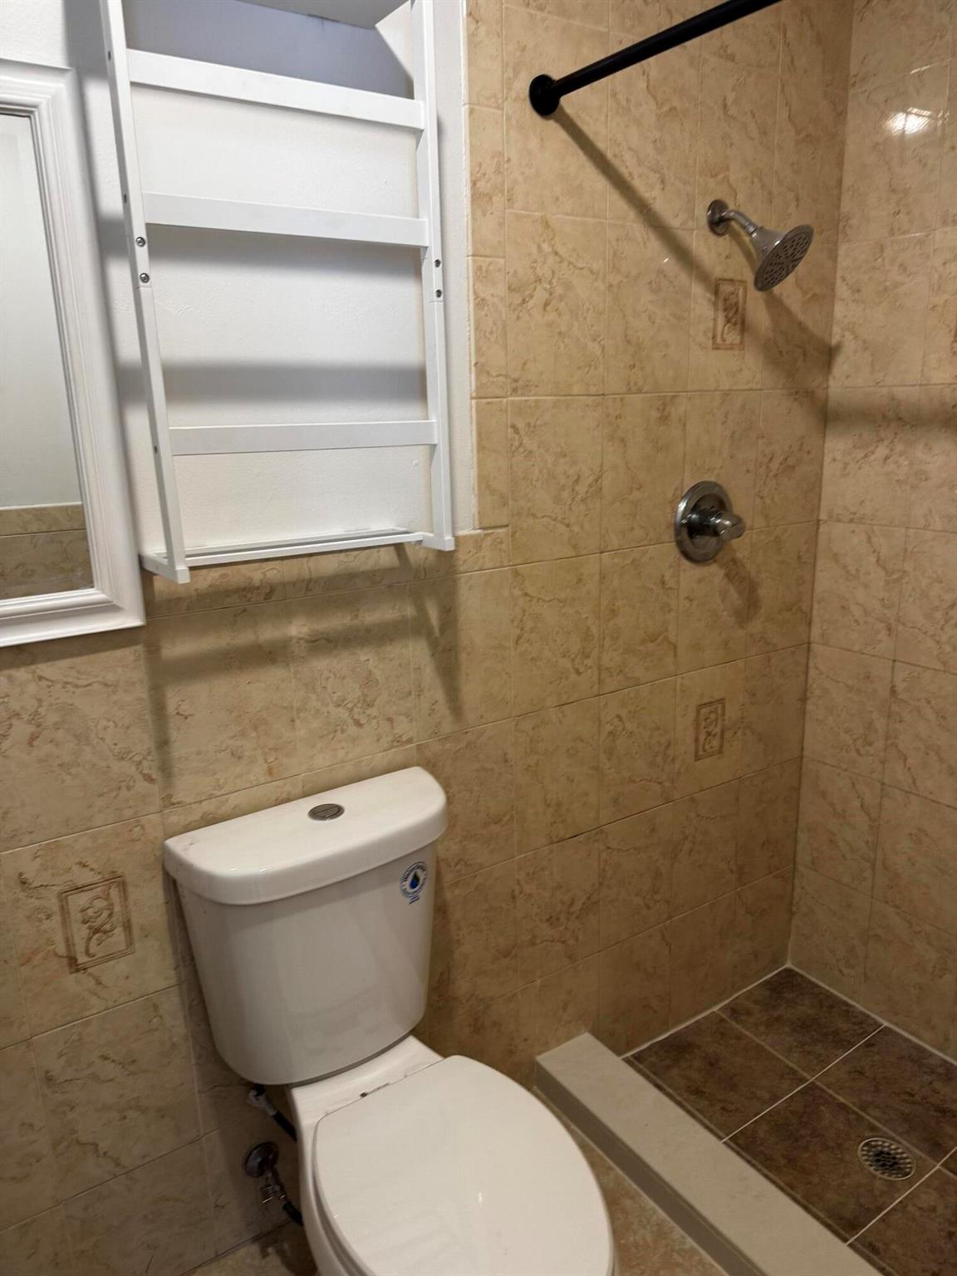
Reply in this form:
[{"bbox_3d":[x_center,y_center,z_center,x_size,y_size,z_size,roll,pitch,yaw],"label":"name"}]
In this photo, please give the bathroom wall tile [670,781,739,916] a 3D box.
[{"bbox_3d":[0.547,0.507,2.142,0.223,0.302,0.010,-11,17,-32],"label":"bathroom wall tile"}]

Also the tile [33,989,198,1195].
[{"bbox_3d":[-0.576,0.729,1.426,0.223,0.305,0.010,-11,17,-32],"label":"tile"}]

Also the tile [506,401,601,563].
[{"bbox_3d":[0.147,-0.301,1.674,0.223,0.302,0.010,-11,17,-32],"label":"tile"}]

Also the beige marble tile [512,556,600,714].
[{"bbox_3d":[0.155,-0.007,1.751,0.223,0.302,0.010,-11,17,-32],"label":"beige marble tile"}]

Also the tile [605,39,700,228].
[{"bbox_3d":[0.325,-0.936,1.655,0.224,0.304,0.010,-11,18,-32],"label":"tile"}]

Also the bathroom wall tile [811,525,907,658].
[{"bbox_3d":[0.893,-0.116,2.088,0.010,0.304,0.224,-11,17,-32],"label":"bathroom wall tile"}]

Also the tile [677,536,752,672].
[{"bbox_3d":[0.530,-0.080,1.987,0.223,0.302,0.010,-11,17,-32],"label":"tile"}]

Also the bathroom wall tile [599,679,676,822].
[{"bbox_3d":[0.349,0.247,1.946,0.226,0.304,0.010,-11,17,-32],"label":"bathroom wall tile"}]

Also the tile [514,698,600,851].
[{"bbox_3d":[0.161,0.283,1.825,0.225,0.304,0.010,-11,17,-32],"label":"tile"}]

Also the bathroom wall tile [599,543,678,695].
[{"bbox_3d":[0.350,-0.044,1.907,0.227,0.307,0.012,-11,17,-32],"label":"bathroom wall tile"}]

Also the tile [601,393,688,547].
[{"bbox_3d":[0.334,-0.337,1.791,0.223,0.302,0.010,-11,17,-32],"label":"tile"}]

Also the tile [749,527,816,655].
[{"bbox_3d":[0.722,-0.118,2.107,0.232,0.302,0.010,-11,17,-32],"label":"tile"}]

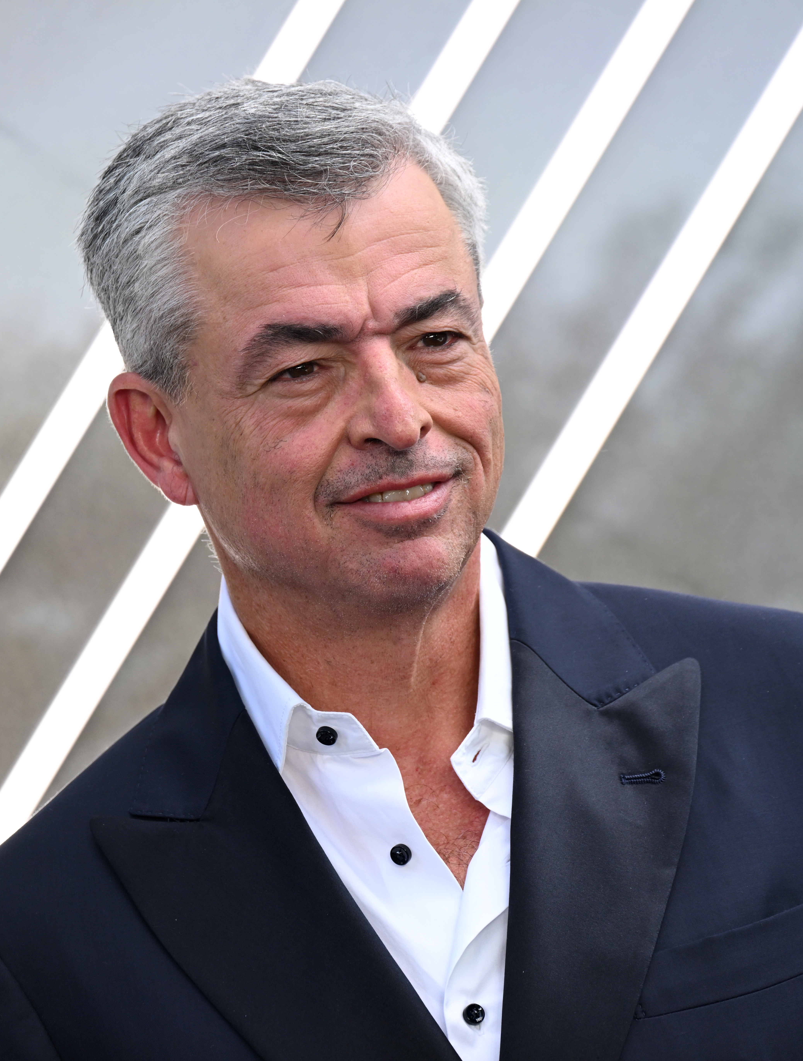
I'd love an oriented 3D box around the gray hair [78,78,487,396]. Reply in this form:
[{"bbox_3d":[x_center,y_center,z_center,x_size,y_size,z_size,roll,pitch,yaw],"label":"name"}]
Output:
[{"bbox_3d":[-0.046,-0.110,7.250,0.168,0.175,0.200,-14,1,-26],"label":"gray hair"}]

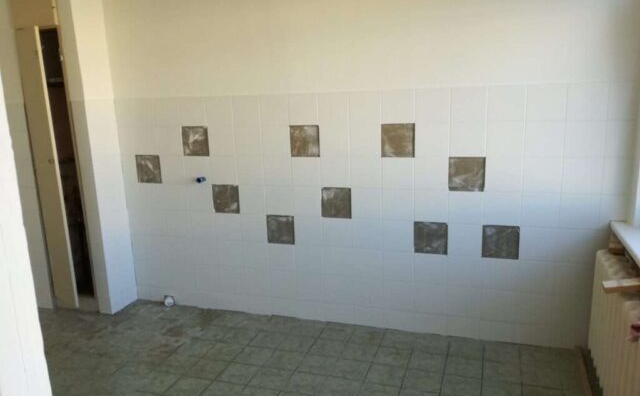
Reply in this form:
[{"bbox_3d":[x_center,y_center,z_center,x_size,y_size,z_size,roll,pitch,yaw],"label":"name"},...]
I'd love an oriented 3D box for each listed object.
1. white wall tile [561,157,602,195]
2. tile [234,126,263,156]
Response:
[{"bbox_3d":[1.427,-0.122,2.728,0.198,0.198,0.008,2,12,18],"label":"white wall tile"},{"bbox_3d":[-0.478,-0.380,3.316,0.198,0.198,0.008,2,12,18],"label":"tile"}]

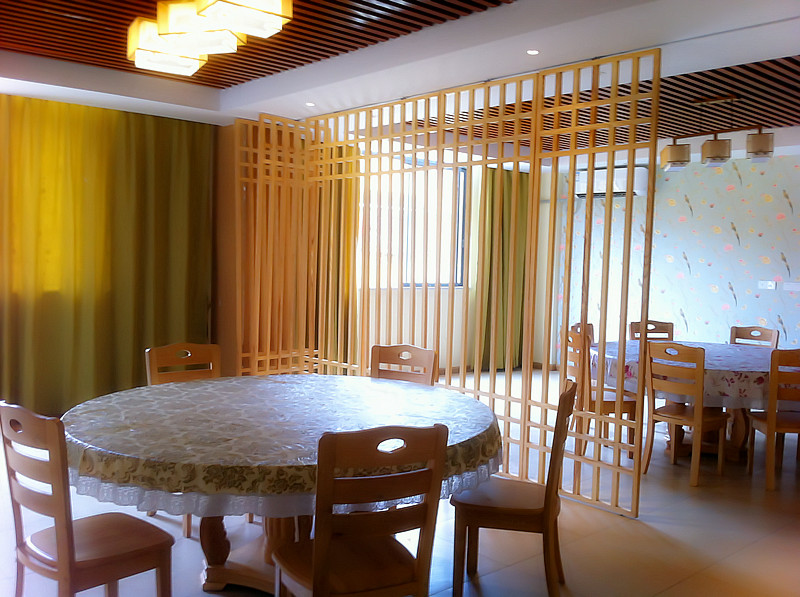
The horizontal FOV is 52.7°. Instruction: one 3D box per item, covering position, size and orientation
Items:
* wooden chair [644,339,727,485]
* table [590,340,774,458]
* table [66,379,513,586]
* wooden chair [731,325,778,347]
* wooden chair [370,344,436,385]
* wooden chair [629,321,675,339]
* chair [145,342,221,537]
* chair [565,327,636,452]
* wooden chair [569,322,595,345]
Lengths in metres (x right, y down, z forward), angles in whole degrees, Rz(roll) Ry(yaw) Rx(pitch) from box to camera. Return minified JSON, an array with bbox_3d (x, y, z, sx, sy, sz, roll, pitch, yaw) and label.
[{"bbox_3d":[1.954,0.742,5.499,0.474,0.933,0.444,-2,5,-43],"label":"wooden chair"},{"bbox_3d":[2.252,0.799,5.910,1.725,0.784,1.725,1,3,0],"label":"table"},{"bbox_3d":[-0.504,0.874,3.535,1.834,0.784,1.834,1,3,0],"label":"table"},{"bbox_3d":[2.772,0.694,6.621,0.474,0.933,0.444,-1,4,-37],"label":"wooden chair"},{"bbox_3d":[-0.093,0.750,4.511,0.444,0.933,0.474,3,4,30],"label":"wooden chair"},{"bbox_3d":[2.236,0.666,6.861,0.444,0.933,0.474,1,4,-14],"label":"wooden chair"},{"bbox_3d":[-1.068,0.735,4.359,0.444,0.933,0.474,-2,5,-41],"label":"chair"},{"bbox_3d":[1.467,0.698,6.008,0.474,0.933,0.444,0,4,-16],"label":"chair"},{"bbox_3d":[1.635,0.678,6.414,0.474,0.933,0.444,4,4,35],"label":"wooden chair"}]

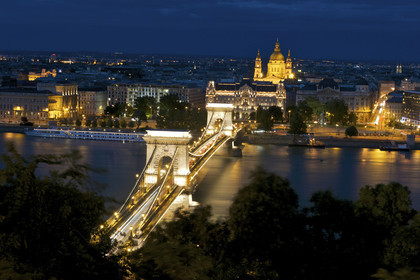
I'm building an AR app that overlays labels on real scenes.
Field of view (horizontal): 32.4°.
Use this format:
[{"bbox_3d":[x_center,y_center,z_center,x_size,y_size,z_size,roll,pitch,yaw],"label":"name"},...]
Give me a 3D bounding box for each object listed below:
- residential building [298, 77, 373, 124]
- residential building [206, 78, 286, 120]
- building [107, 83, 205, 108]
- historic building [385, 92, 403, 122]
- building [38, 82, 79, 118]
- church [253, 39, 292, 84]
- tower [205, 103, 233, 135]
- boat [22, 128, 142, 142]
[{"bbox_3d":[118.150,-37.820,697.360,70.000,39.000,58.000,2,6,7],"label":"residential building"},{"bbox_3d":[37.060,-40.500,707.890,75.000,38.000,60.000,2,6,7],"label":"residential building"},{"bbox_3d":[-54.670,-39.690,718.040,82.000,29.600,58.000,2,6,7],"label":"building"},{"bbox_3d":[188.690,-33.890,723.690,27.000,29.000,26.000,2,6,7],"label":"historic building"},{"bbox_3d":[-144.090,-37.500,675.550,26.000,30.500,41.000,4,7,20],"label":"building"},{"bbox_3d":[108.180,-120.750,1188.090,58.000,96.000,86.000,2,6,9],"label":"church"},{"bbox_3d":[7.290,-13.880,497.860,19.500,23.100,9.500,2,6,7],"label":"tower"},{"bbox_3d":[-91.030,-5.100,570.570,116.000,8.000,11.500,3,6,16],"label":"boat"}]

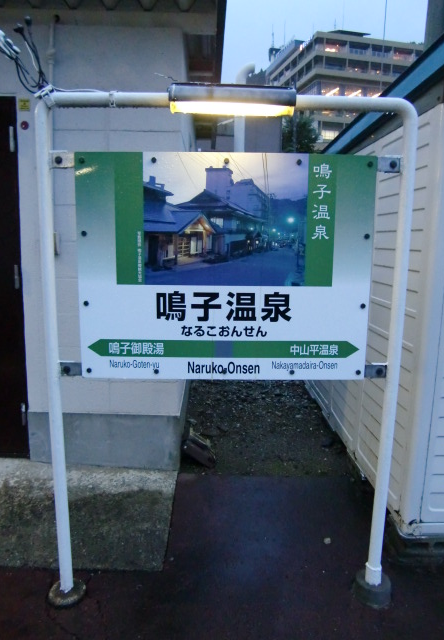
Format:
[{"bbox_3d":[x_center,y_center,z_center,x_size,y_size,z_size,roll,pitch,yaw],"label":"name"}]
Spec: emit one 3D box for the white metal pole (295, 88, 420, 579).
[{"bbox_3d":[0.453,0.156,1.916,0.419,1.854,0.058,1,10,-1],"label":"white metal pole"}]

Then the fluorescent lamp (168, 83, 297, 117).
[{"bbox_3d":[0.033,-0.723,1.702,0.406,0.076,0.090,1,10,-1],"label":"fluorescent lamp"}]

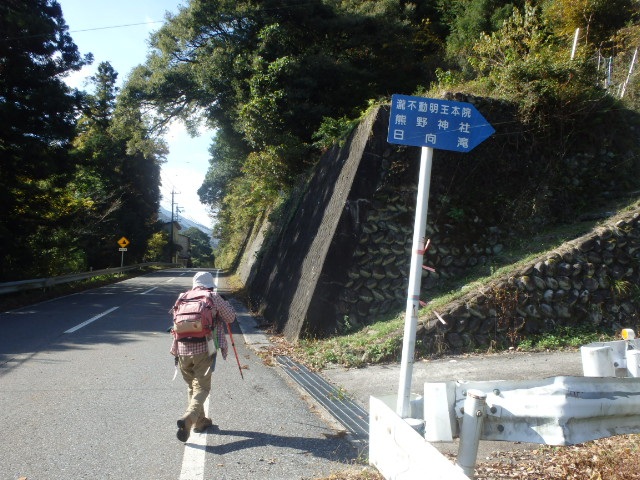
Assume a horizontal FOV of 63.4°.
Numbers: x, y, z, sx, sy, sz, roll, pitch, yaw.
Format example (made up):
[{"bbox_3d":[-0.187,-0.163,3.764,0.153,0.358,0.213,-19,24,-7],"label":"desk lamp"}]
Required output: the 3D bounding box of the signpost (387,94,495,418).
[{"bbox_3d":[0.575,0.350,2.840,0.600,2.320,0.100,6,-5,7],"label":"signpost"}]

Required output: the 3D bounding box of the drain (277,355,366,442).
[{"bbox_3d":[-0.030,1.740,6.100,0.380,0.070,3.700,1,-2,-17],"label":"drain"}]

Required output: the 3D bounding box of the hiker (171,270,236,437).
[{"bbox_3d":[-1.000,1.000,4.500,0.580,1.430,0.620,0,-2,-3],"label":"hiker"}]

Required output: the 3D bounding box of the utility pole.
[{"bbox_3d":[-21.100,-1.830,75.000,1.250,11.300,0.450,0,-2,0],"label":"utility pole"}]

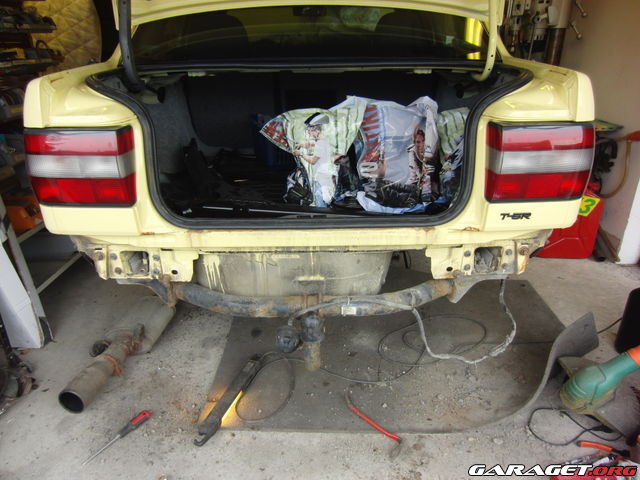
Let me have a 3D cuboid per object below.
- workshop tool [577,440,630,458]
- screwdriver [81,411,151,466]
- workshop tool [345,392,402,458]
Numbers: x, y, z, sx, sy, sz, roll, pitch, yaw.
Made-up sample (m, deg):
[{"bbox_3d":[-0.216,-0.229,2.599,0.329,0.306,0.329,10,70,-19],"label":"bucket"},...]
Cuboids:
[{"bbox_3d":[0.832,0.618,1.304,0.155,0.022,0.045,7,25,15],"label":"workshop tool"},{"bbox_3d":[-0.616,0.603,1.355,0.028,0.028,0.235,17,30,33],"label":"screwdriver"},{"bbox_3d":[0.166,0.570,1.419,0.055,0.025,0.265,-17,29,-32],"label":"workshop tool"}]

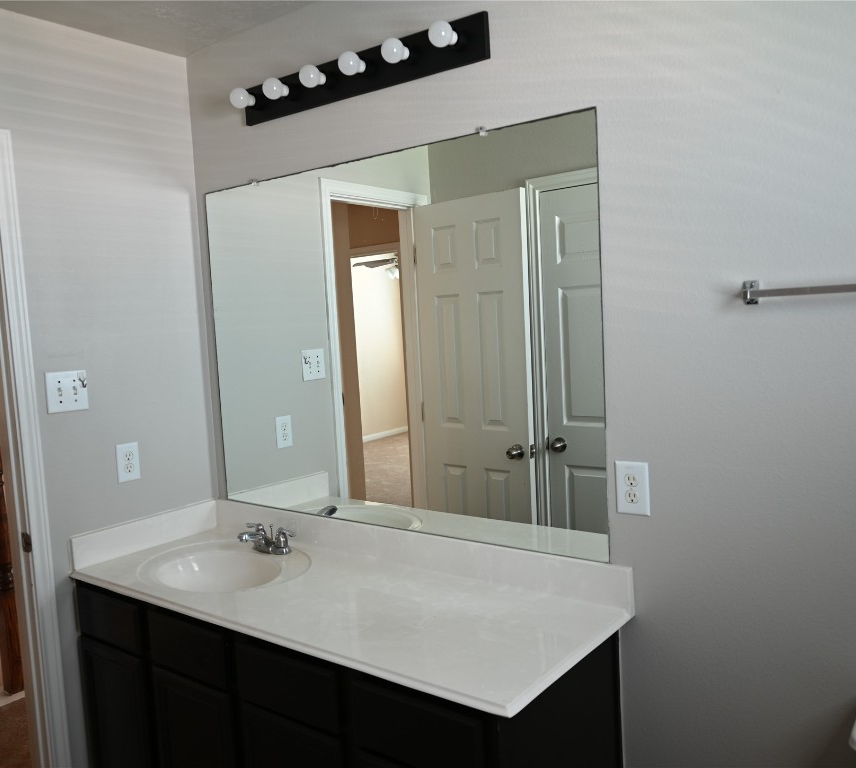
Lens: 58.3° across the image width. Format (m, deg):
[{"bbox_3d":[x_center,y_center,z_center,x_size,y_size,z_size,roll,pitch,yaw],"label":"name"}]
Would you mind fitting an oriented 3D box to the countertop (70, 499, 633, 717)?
[{"bbox_3d":[-0.303,0.511,2.077,1.567,0.116,0.561,1,6,37],"label":"countertop"}]

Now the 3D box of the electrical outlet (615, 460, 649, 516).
[{"bbox_3d":[0.479,0.244,1.792,0.078,0.122,0.008,1,6,37],"label":"electrical outlet"}]

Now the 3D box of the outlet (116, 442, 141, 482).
[{"bbox_3d":[-0.969,0.253,2.483,0.008,0.122,0.078,1,6,37],"label":"outlet"}]

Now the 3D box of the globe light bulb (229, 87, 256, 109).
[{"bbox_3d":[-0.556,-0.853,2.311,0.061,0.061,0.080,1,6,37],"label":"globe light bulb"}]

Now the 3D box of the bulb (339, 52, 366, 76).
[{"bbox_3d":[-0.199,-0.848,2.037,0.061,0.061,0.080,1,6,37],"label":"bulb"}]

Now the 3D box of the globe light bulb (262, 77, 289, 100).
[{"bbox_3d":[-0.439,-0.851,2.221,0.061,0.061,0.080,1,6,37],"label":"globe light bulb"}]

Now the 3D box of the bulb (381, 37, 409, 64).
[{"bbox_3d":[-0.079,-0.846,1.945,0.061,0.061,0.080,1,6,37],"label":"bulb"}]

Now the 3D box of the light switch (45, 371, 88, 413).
[{"bbox_3d":[-1.089,0.024,2.319,0.013,0.122,0.124,1,6,37],"label":"light switch"}]

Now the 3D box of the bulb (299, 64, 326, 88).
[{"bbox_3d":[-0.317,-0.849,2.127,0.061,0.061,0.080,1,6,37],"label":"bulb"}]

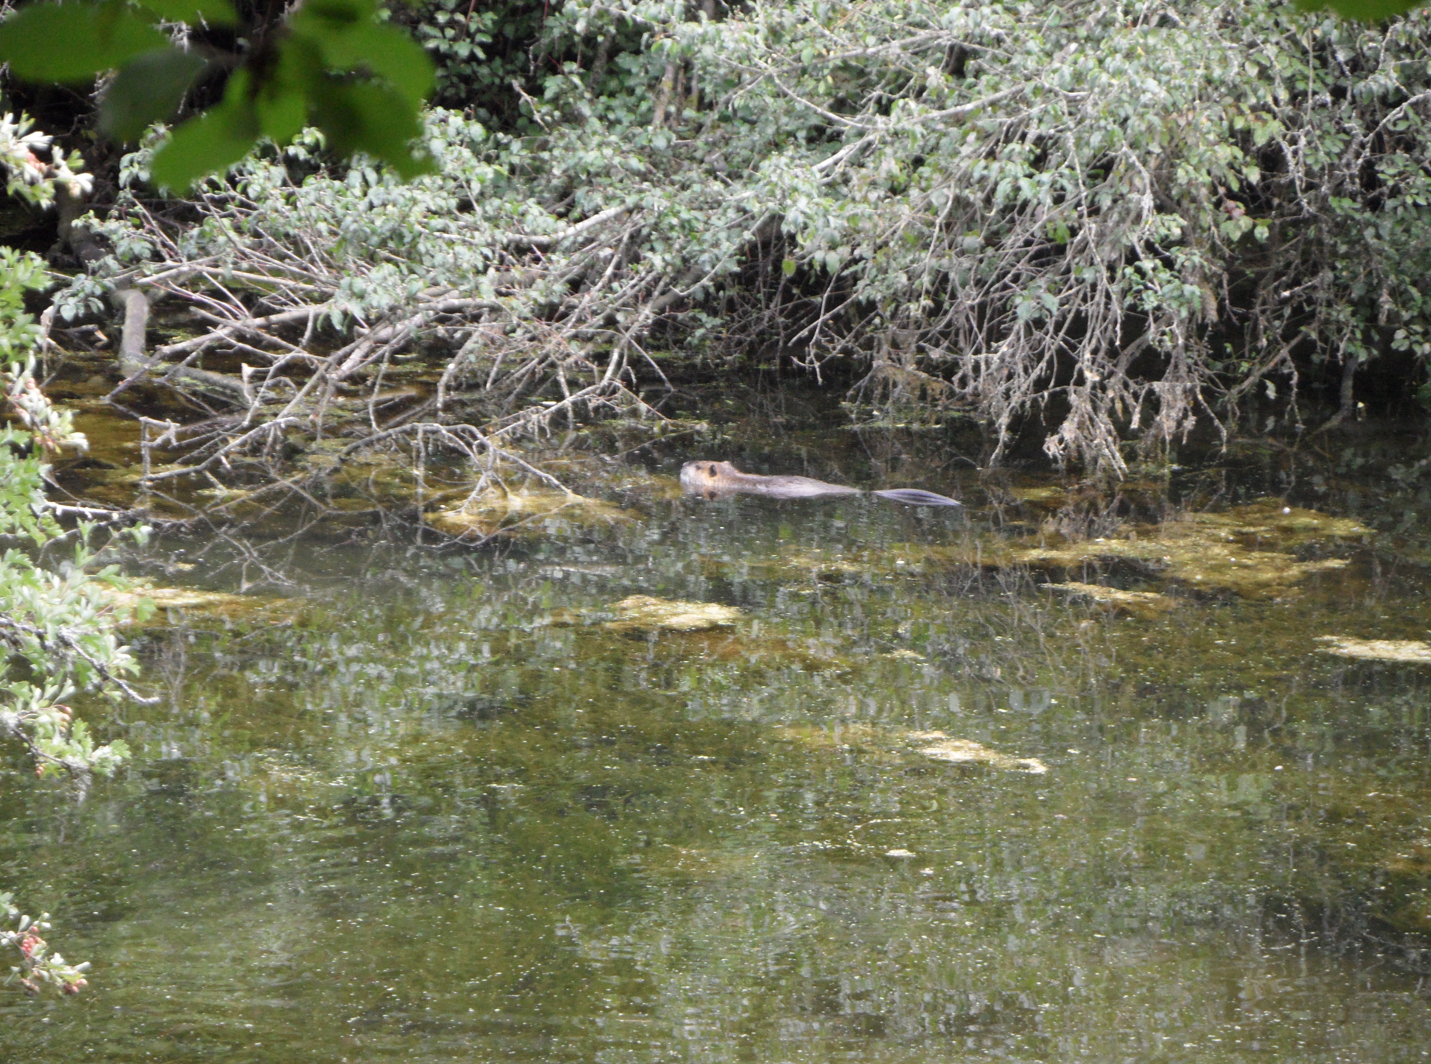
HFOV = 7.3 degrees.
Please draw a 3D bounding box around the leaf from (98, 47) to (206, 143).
[{"bbox_3d":[-0.277,-0.215,5.500,0.063,0.037,0.012,-36,3,-1],"label":"leaf"}]

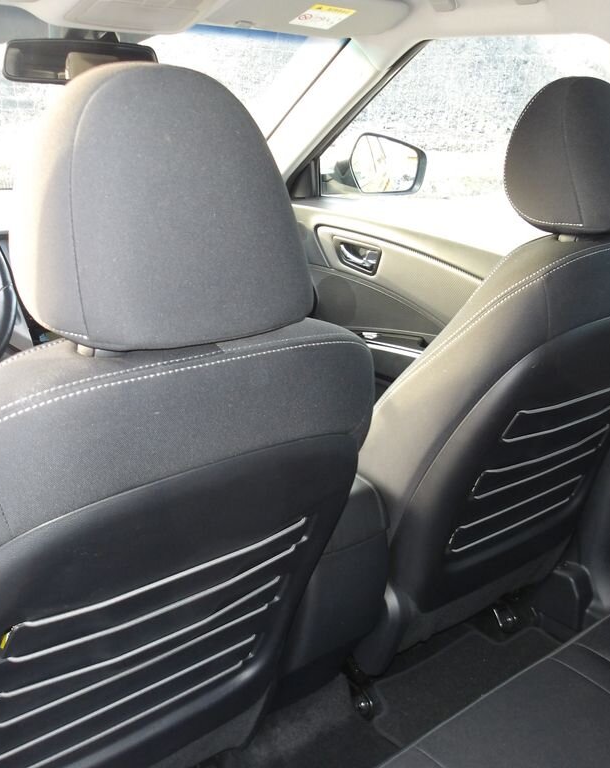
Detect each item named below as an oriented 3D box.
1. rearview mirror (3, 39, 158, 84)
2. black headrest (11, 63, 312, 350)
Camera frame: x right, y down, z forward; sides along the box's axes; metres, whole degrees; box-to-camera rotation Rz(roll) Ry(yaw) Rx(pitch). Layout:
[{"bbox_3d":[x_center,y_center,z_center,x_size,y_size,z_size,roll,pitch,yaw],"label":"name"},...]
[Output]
[{"bbox_3d":[-0.390,-0.560,1.400,0.260,0.072,0.045,-6,26,-25],"label":"rearview mirror"},{"bbox_3d":[-0.103,-0.139,0.602,0.235,0.200,0.165,-14,17,-37],"label":"black headrest"}]

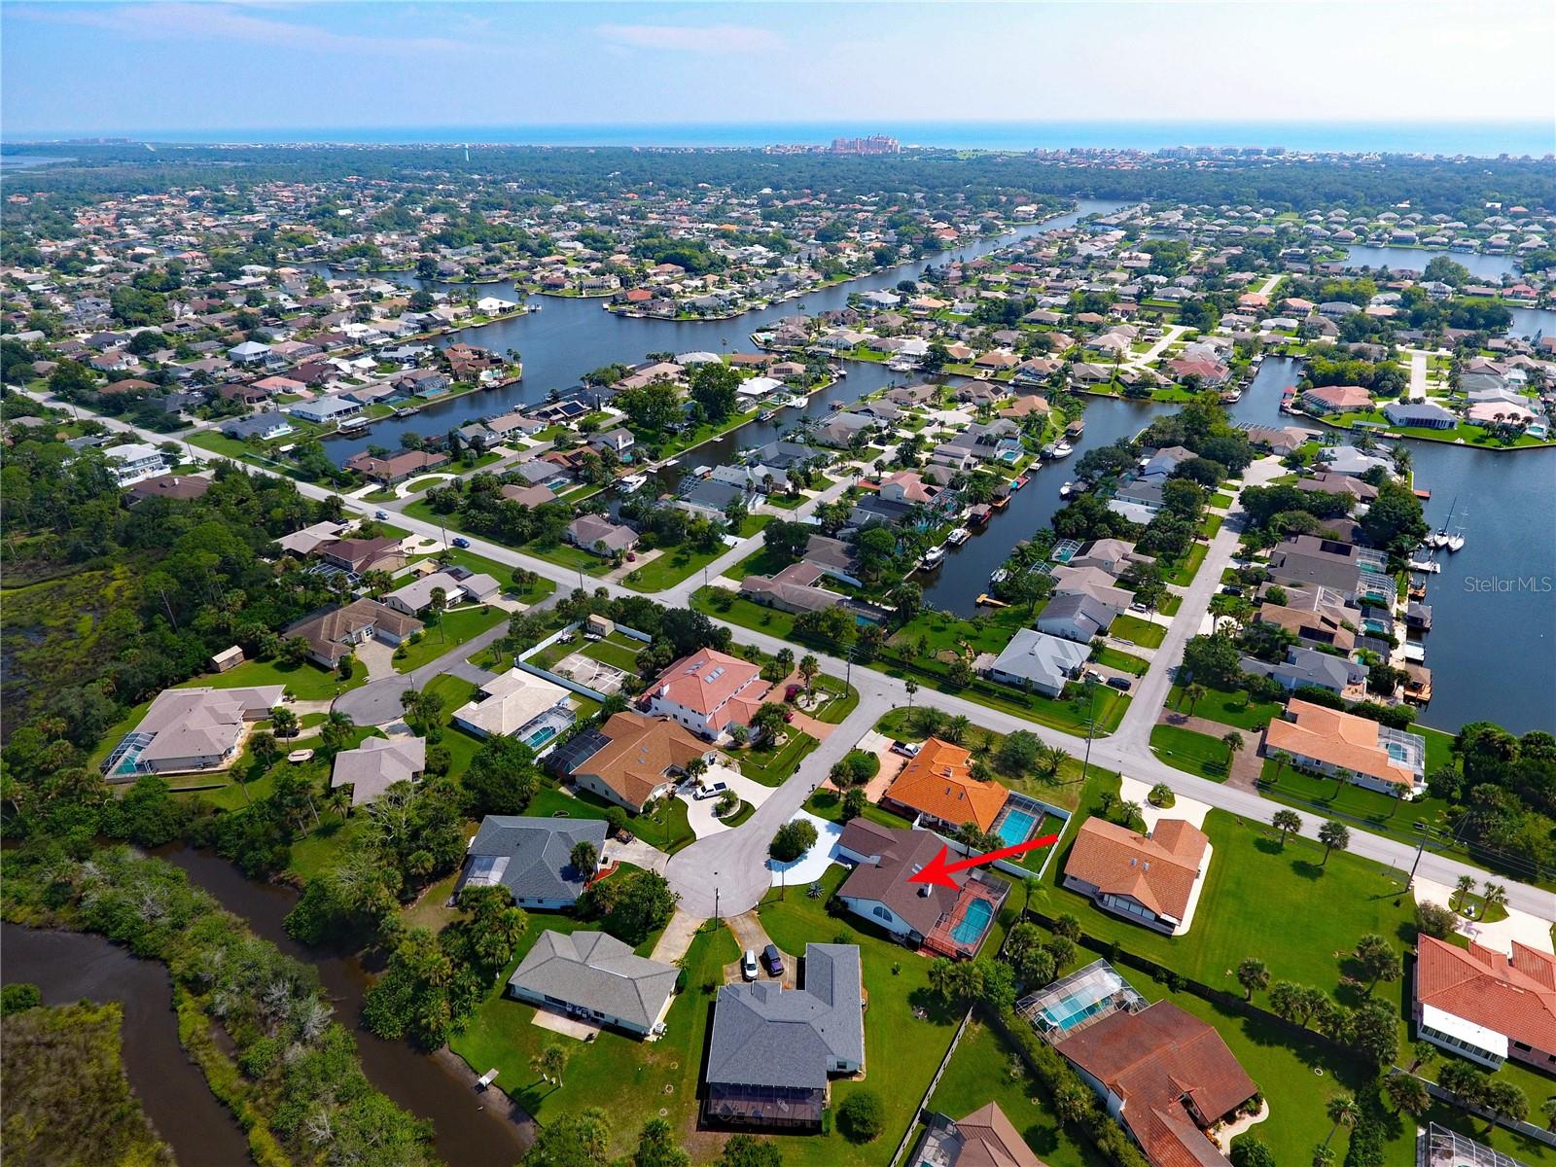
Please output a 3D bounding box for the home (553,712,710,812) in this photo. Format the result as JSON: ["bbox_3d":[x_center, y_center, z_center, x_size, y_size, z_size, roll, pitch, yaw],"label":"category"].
[{"bbox_3d":[-27.052,32.348,170.265,24.700,5.500,21.700,16,31,28],"label":"home"}]

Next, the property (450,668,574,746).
[{"bbox_3d":[-58.726,25.577,195.702,18.500,5.400,20.000,16,32,29],"label":"property"}]

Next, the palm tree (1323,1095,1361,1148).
[{"bbox_3d":[65.521,63.486,105.342,4.100,8.400,4.100,0,27,0],"label":"palm tree"}]

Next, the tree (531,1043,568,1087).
[{"bbox_3d":[-28.789,60.680,113.282,4.000,7.000,4.000,0,27,0],"label":"tree"}]

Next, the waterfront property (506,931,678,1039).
[{"bbox_3d":[-25.190,55.056,126.977,21.800,4.500,12.400,9,28,17],"label":"waterfront property"}]

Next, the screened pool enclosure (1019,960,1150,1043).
[{"bbox_3d":[41.441,57.743,122.723,15.700,3.000,8.000,-13,30,-24],"label":"screened pool enclosure"}]

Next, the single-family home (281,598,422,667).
[{"bbox_3d":[-104.914,11.220,223.039,25.800,6.300,22.200,16,32,29],"label":"single-family home"}]

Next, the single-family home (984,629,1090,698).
[{"bbox_3d":[58.847,16.658,200.410,16.300,5.200,19.900,16,31,29],"label":"single-family home"}]

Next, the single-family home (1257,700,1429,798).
[{"bbox_3d":[114.518,31.132,182.108,25.500,6.100,20.700,16,32,29],"label":"single-family home"}]

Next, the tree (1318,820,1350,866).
[{"bbox_3d":[89.781,42.562,145.986,4.900,8.400,4.900,0,27,0],"label":"tree"}]

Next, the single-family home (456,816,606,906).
[{"bbox_3d":[-42.424,46.739,154.592,22.600,5.400,19.000,1,27,4],"label":"single-family home"}]

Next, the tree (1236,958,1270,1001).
[{"bbox_3d":[68.427,57.812,129.994,4.600,7.100,4.600,16,32,29],"label":"tree"}]

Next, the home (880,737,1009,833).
[{"bbox_3d":[33.859,37.746,170.839,19.500,5.600,20.700,16,32,29],"label":"home"}]

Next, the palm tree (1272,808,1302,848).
[{"bbox_3d":[88.660,43.405,157.169,4.900,7.500,4.900,16,32,29],"label":"palm tree"}]

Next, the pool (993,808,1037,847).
[{"bbox_3d":[40.996,42.941,156.202,5.500,1.250,8.500,13,30,24],"label":"pool"}]

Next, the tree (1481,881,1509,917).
[{"bbox_3d":[113.257,51.018,142.806,4.100,6.900,4.100,16,32,29],"label":"tree"}]

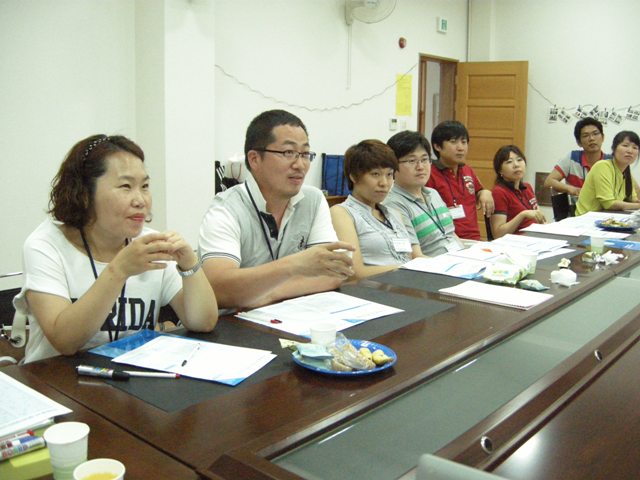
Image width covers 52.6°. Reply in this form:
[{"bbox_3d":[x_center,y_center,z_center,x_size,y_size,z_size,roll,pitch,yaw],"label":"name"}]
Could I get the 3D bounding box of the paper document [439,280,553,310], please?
[{"bbox_3d":[0.575,0.176,2.108,0.312,0.010,0.215,10,13,42],"label":"paper document"}]

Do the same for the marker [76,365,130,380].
[{"bbox_3d":[-0.453,0.280,1.352,0.130,0.020,0.020,2,10,10],"label":"marker"}]

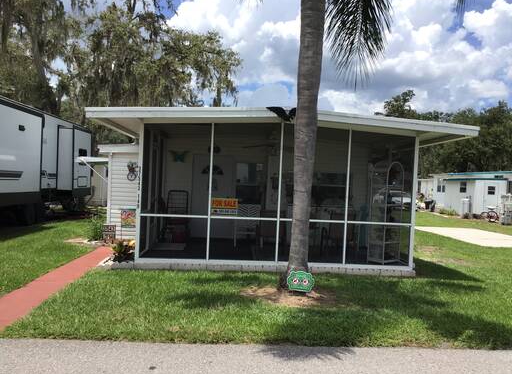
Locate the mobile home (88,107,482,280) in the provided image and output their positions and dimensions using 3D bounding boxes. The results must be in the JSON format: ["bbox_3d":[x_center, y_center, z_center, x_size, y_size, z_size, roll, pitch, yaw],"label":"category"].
[{"bbox_3d":[0.220,0.073,11.581,6.930,2.780,7.500,2,0,-3],"label":"mobile home"}]

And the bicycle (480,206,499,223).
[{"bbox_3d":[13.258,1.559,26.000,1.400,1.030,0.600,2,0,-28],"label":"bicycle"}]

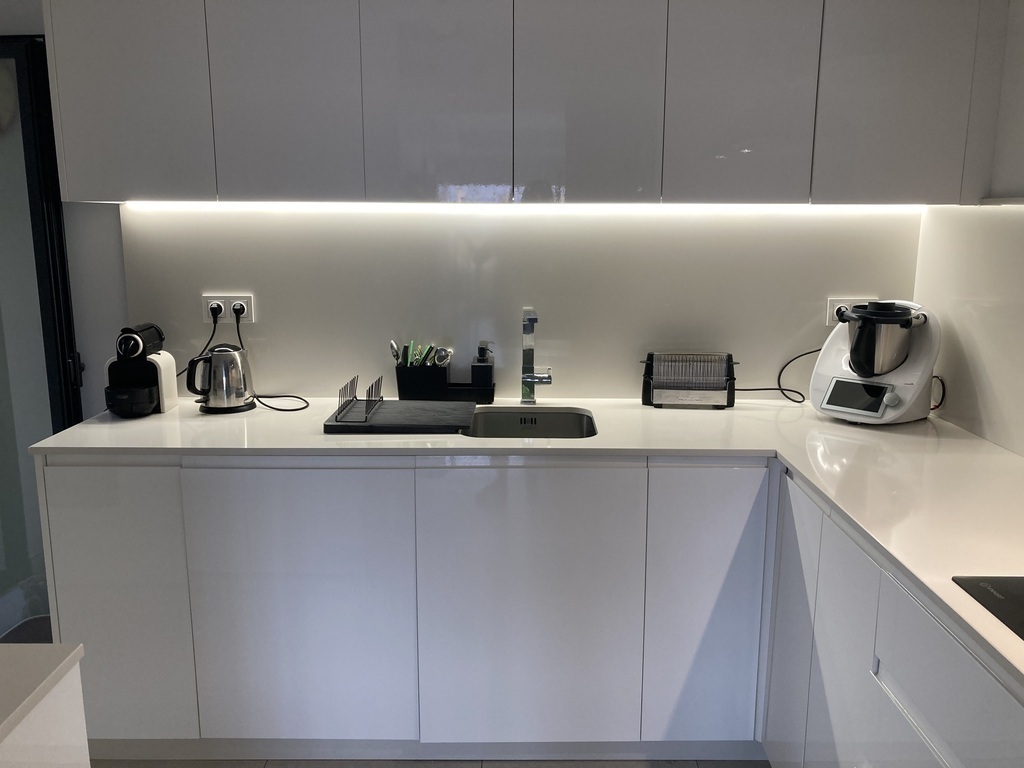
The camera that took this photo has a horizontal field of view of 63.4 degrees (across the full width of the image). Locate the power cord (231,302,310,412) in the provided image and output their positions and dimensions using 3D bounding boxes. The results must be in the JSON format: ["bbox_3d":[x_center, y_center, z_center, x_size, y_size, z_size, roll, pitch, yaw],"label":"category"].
[{"bbox_3d":[-0.753,-0.089,2.553,0.250,0.310,0.200,0,11,0],"label":"power cord"}]

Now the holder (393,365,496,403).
[{"bbox_3d":[-0.205,-0.004,2.618,0.305,0.120,0.100,0,11,0],"label":"holder"}]

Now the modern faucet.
[{"bbox_3d":[0.079,-0.065,2.465,0.098,0.302,0.270,0,11,-2],"label":"modern faucet"}]

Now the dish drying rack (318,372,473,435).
[{"bbox_3d":[-0.306,0.051,2.359,0.397,0.112,0.300,0,11,0],"label":"dish drying rack"}]

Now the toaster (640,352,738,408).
[{"bbox_3d":[0.548,-0.014,2.561,0.290,0.166,0.110,1,11,4],"label":"toaster"}]

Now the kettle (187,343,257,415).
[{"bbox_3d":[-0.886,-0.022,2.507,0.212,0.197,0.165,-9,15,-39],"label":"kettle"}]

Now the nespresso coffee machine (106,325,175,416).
[{"bbox_3d":[-1.112,-0.050,2.487,0.170,0.257,0.265,0,11,-2],"label":"nespresso coffee machine"}]

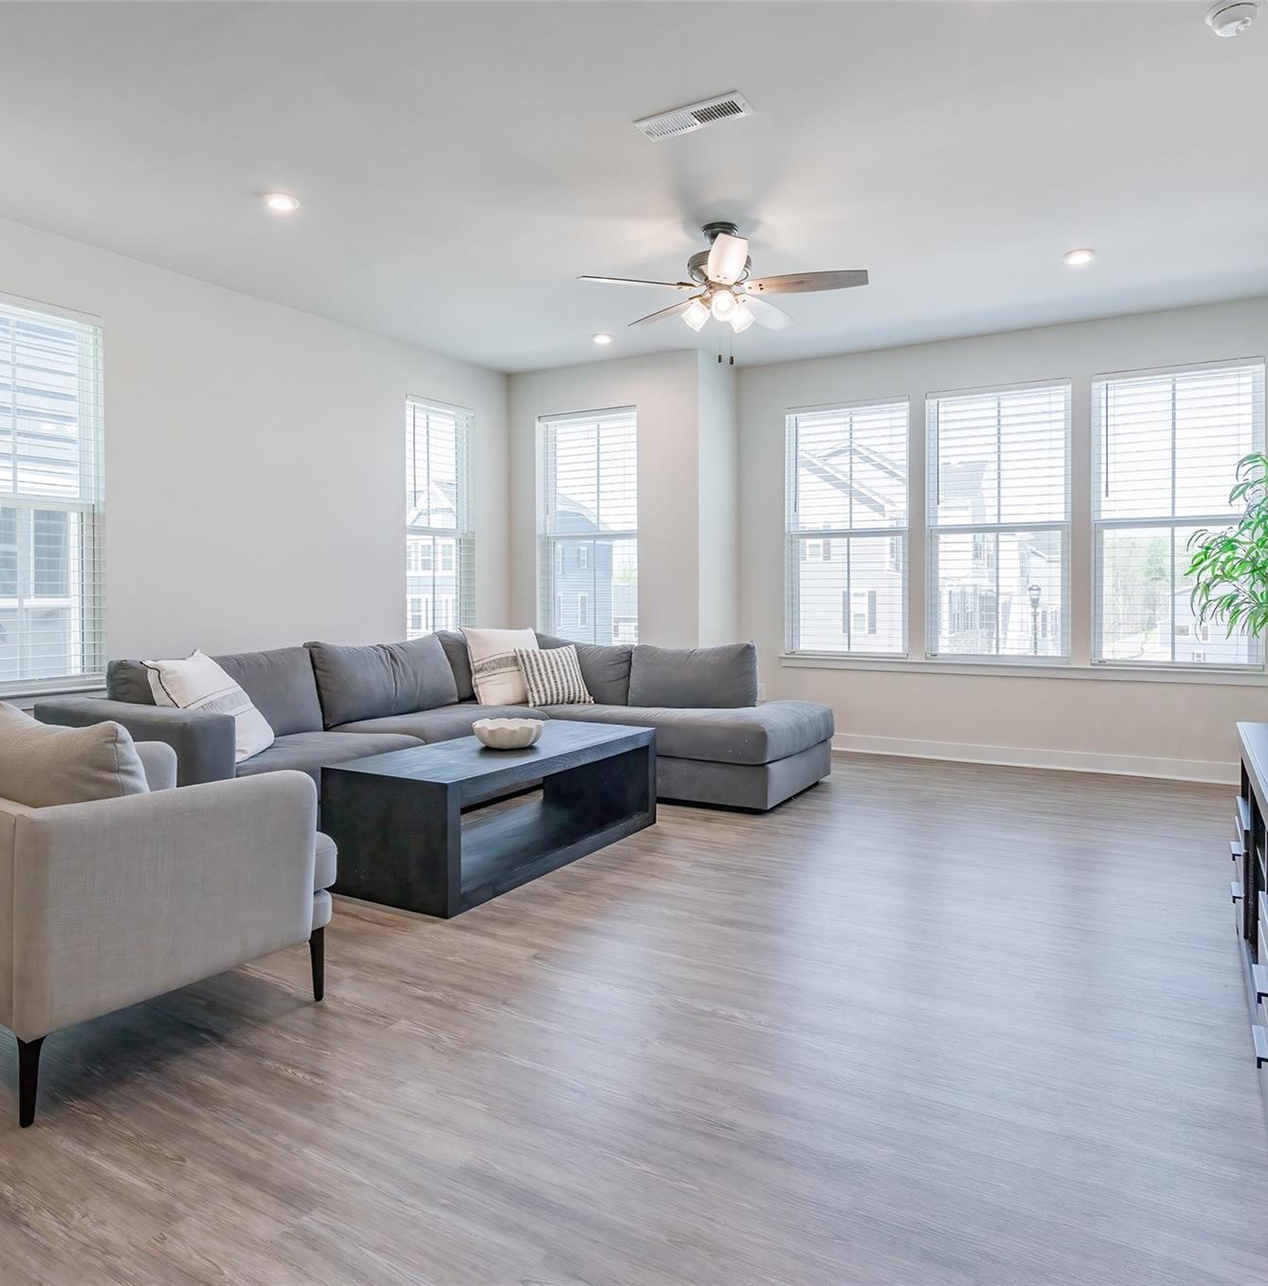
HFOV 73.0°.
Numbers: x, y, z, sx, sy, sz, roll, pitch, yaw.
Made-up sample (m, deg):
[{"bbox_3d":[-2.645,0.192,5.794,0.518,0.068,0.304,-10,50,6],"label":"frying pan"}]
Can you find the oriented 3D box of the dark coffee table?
[{"bbox_3d":[-0.521,0.661,3.614,0.580,0.452,1.380,1,3,30],"label":"dark coffee table"}]

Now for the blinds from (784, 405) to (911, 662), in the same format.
[{"bbox_3d":[1.467,-0.787,5.935,0.850,1.750,0.060,1,3,29],"label":"blinds"}]

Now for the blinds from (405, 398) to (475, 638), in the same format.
[{"bbox_3d":[-1.318,-0.797,5.900,0.060,1.710,0.630,2,3,33],"label":"blinds"}]

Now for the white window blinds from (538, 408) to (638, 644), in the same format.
[{"bbox_3d":[-0.340,-0.806,6.200,0.820,1.740,0.060,1,3,27],"label":"white window blinds"}]

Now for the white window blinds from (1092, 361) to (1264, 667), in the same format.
[{"bbox_3d":[3.157,-0.736,5.000,0.850,1.740,0.060,1,3,29],"label":"white window blinds"}]

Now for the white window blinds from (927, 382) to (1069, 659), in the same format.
[{"bbox_3d":[2.313,-0.760,5.467,0.850,1.750,0.060,1,3,29],"label":"white window blinds"}]

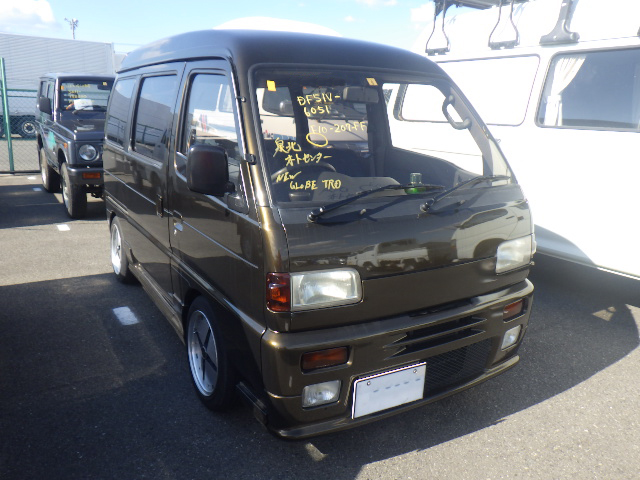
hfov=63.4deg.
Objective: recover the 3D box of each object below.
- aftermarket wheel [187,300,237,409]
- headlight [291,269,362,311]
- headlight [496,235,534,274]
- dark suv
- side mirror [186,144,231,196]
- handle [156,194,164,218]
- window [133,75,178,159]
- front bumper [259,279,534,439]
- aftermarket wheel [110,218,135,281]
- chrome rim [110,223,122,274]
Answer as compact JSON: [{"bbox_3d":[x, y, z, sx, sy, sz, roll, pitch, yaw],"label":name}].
[{"bbox_3d":[-0.465,0.502,2.379,0.165,0.520,0.520,-6,17,-32],"label":"aftermarket wheel"},{"bbox_3d":[0.015,0.153,1.725,0.265,0.135,0.095,-6,17,-32],"label":"headlight"},{"bbox_3d":[0.826,0.062,2.227,0.265,0.135,0.095,-6,17,-32],"label":"headlight"},{"bbox_3d":[-2.867,-1.383,6.961,1.420,1.660,3.300,-7,17,-34],"label":"dark suv"},{"bbox_3d":[-0.374,-0.224,1.701,0.140,0.155,0.085,-6,17,-32],"label":"side mirror"},{"bbox_3d":[-0.782,-0.161,2.534,0.040,0.110,0.065,-6,17,-32],"label":"handle"},{"bbox_3d":[-0.867,-0.619,2.683,0.050,0.410,0.600,2,13,-33],"label":"window"},{"bbox_3d":[0.387,0.402,2.082,1.385,0.390,0.280,-6,17,-32],"label":"front bumper"},{"bbox_3d":[-1.440,0.069,3.878,0.165,0.520,0.520,-6,17,-32],"label":"aftermarket wheel"},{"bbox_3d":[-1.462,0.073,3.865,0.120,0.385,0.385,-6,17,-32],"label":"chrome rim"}]

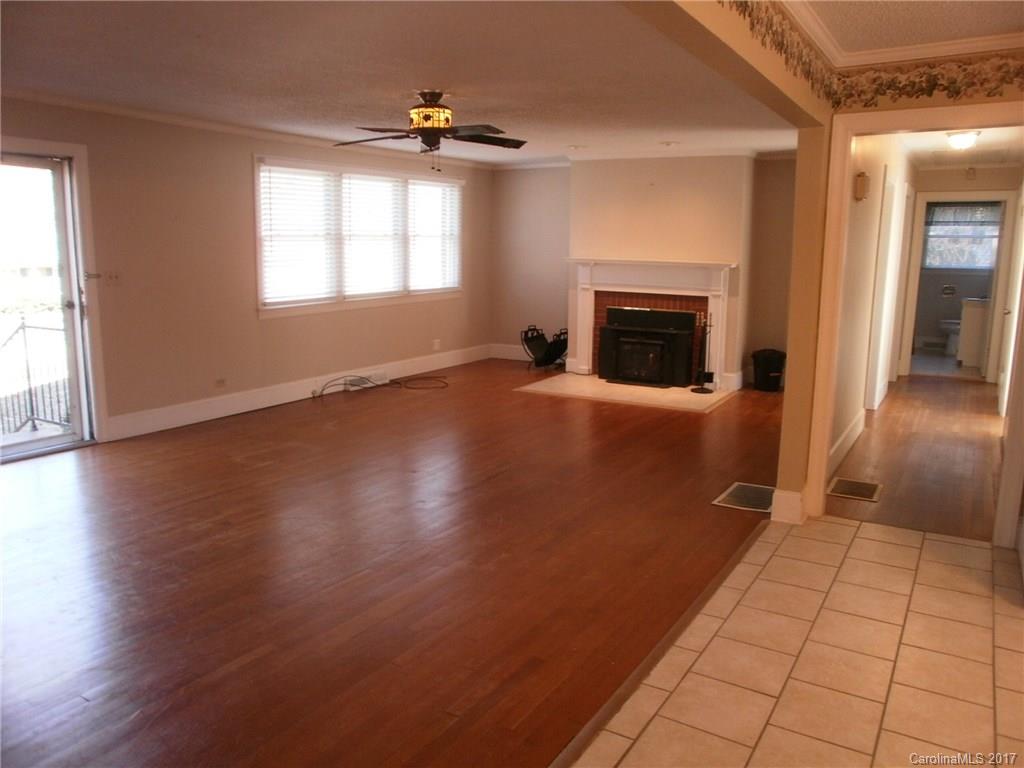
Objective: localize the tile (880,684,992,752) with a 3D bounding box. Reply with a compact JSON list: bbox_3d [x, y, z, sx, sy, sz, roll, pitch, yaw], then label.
[{"bbox_3d":[1.375,1.080,2.472,0.305,0.010,0.305,6,12,31],"label":"tile"}]

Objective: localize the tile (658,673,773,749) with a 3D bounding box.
[{"bbox_3d":[0.678,1.059,2.513,0.301,0.010,0.301,6,12,31],"label":"tile"}]

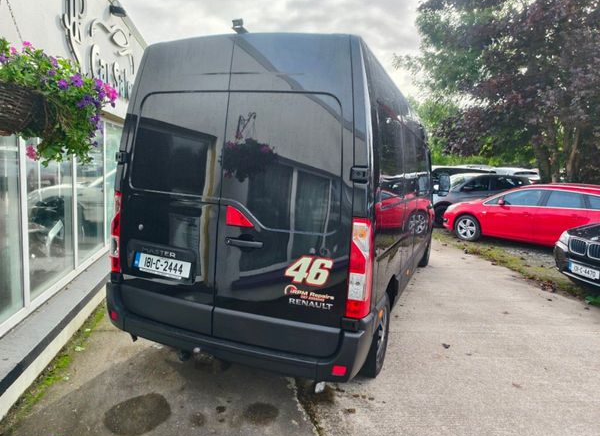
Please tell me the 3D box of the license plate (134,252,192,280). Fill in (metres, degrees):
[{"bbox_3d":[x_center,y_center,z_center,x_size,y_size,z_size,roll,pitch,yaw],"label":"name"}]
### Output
[{"bbox_3d":[-1.028,0.345,2.960,0.520,0.112,0.020,7,0,23],"label":"license plate"}]

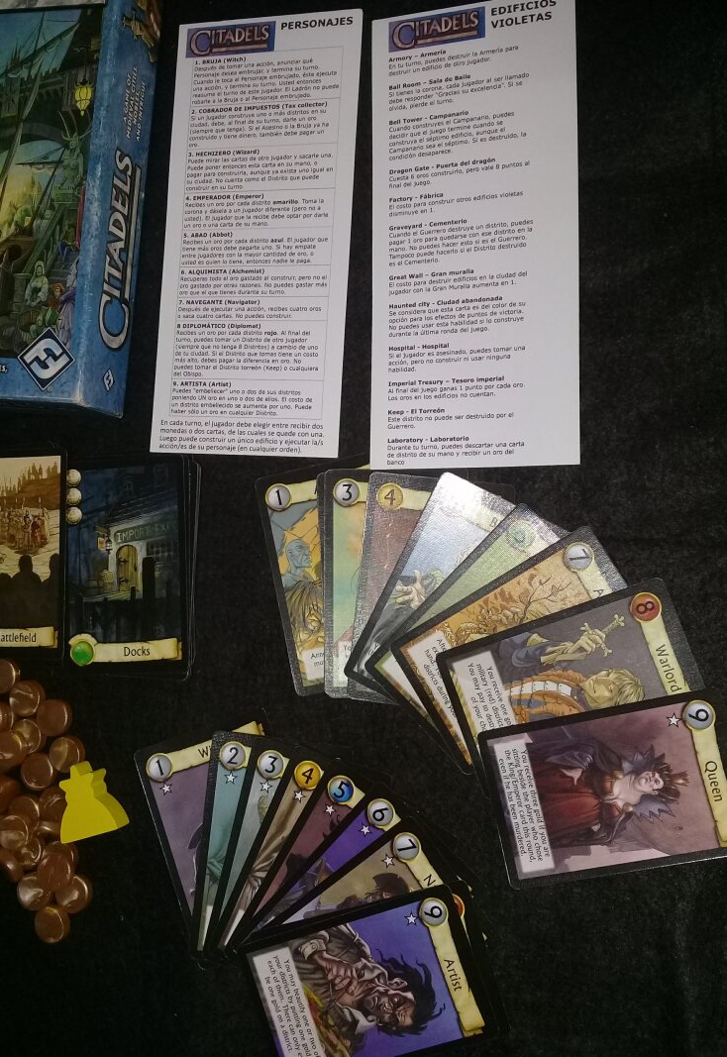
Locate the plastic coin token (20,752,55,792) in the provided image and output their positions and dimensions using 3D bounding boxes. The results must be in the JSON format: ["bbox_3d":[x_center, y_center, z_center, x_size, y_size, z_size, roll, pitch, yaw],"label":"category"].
[{"bbox_3d":[-0.136,0.102,0.395,0.015,0.004,0.015,0,82,1],"label":"plastic coin token"}]

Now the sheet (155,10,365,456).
[{"bbox_3d":[-0.044,-0.121,0.389,0.081,0.001,0.182,3,87,14],"label":"sheet"}]

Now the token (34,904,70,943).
[{"bbox_3d":[-0.128,0.164,0.391,0.015,0.004,0.015,-1,86,14],"label":"token"}]

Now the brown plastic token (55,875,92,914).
[{"bbox_3d":[-0.119,0.150,0.389,0.015,0.004,0.015,-1,86,14],"label":"brown plastic token"}]

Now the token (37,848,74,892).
[{"bbox_3d":[-0.120,0.134,0.371,0.014,0.006,0.014,0,80,2],"label":"token"}]

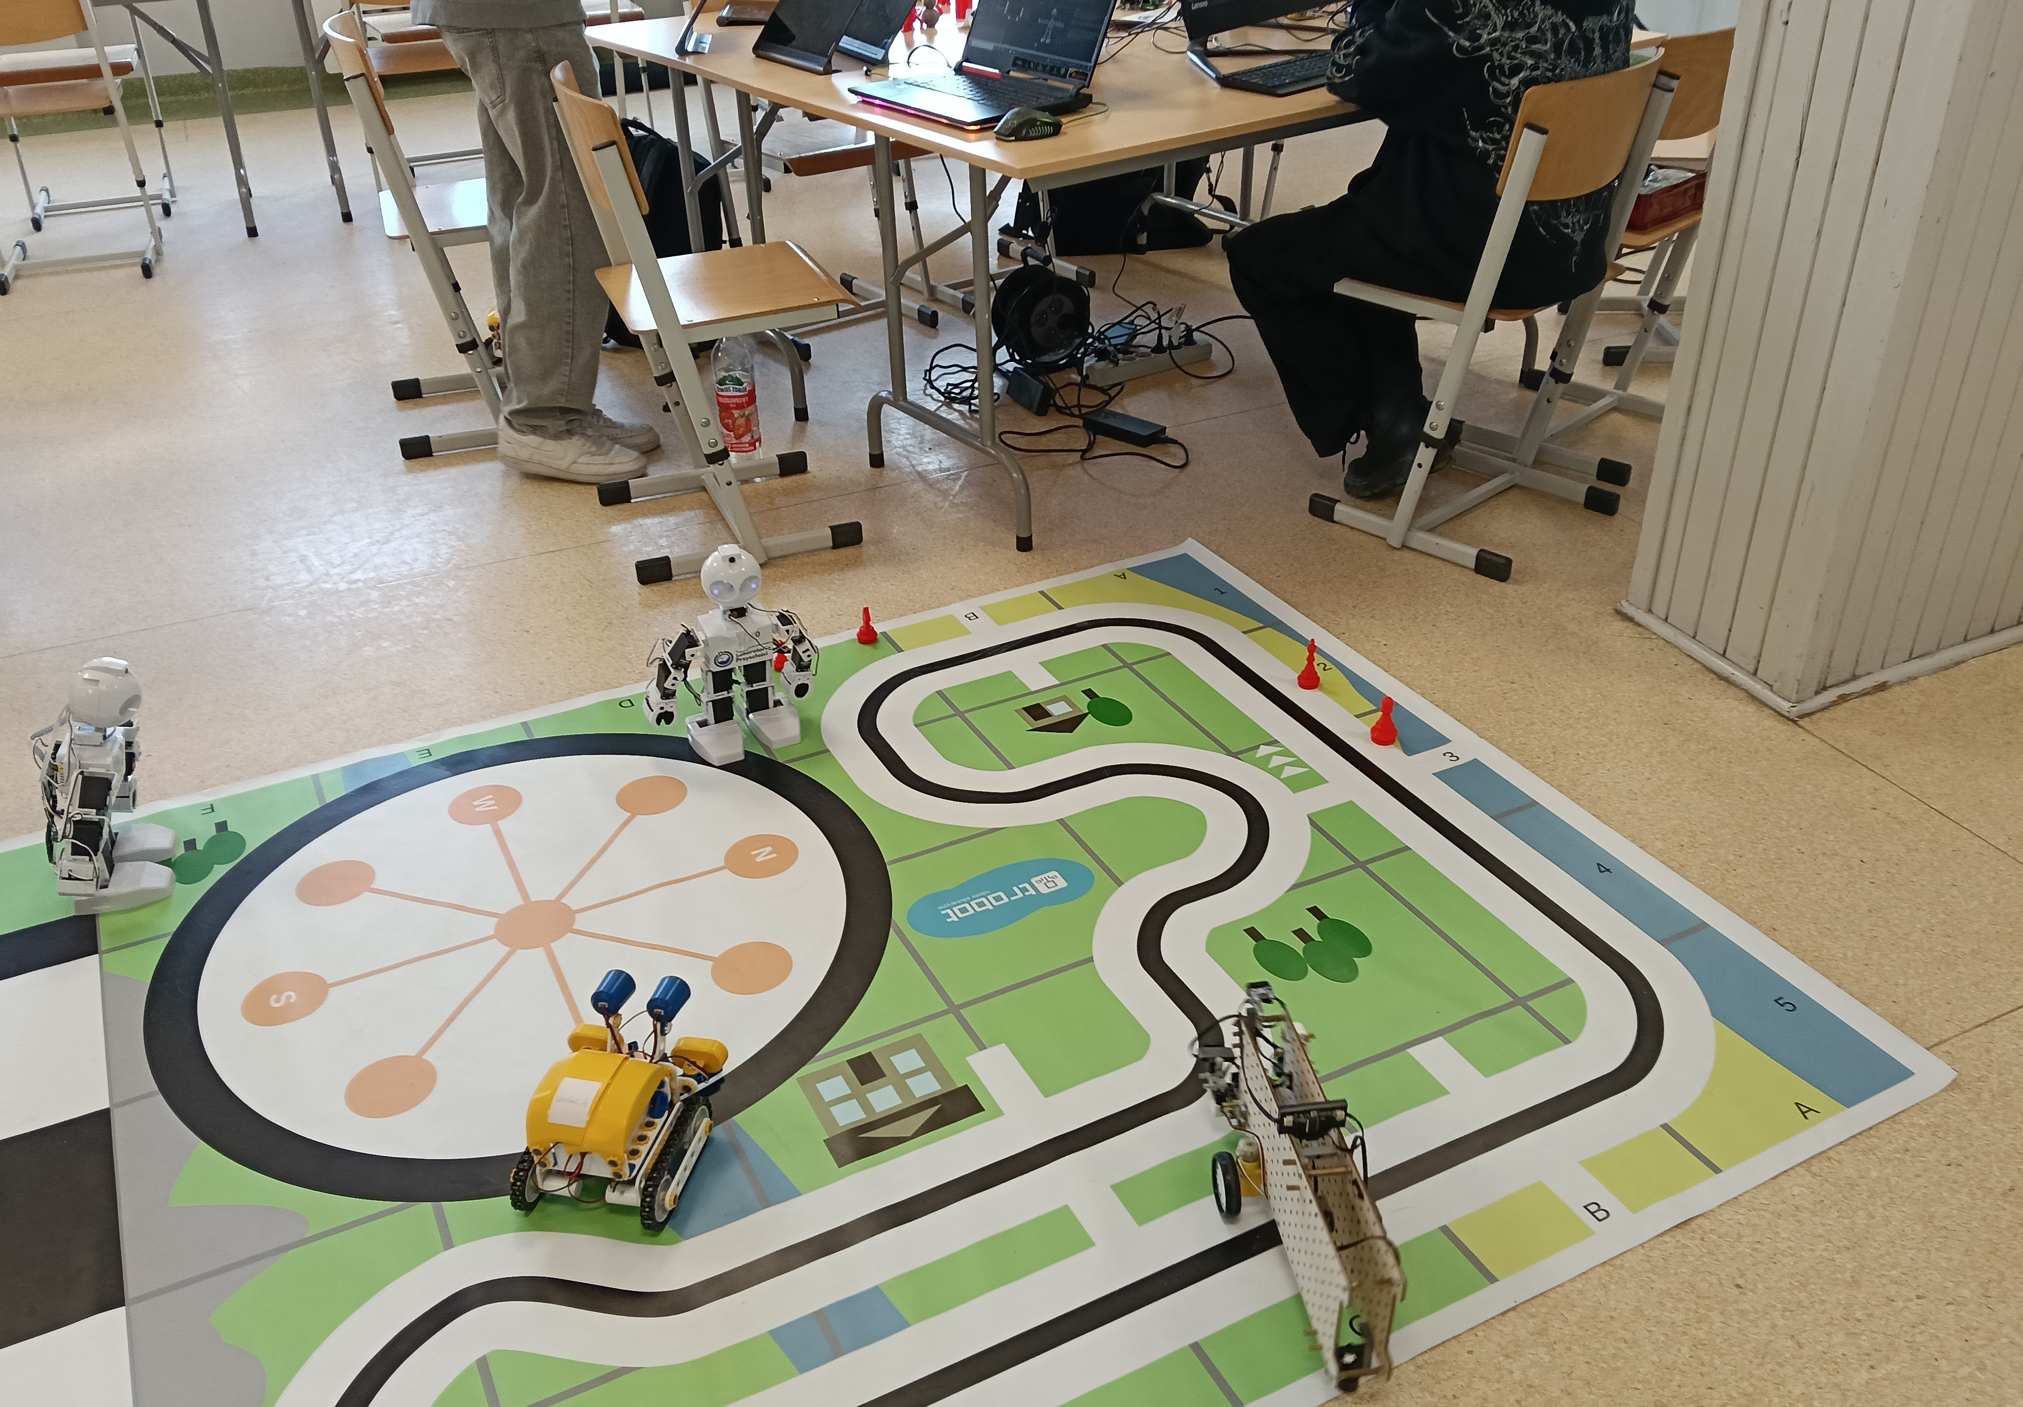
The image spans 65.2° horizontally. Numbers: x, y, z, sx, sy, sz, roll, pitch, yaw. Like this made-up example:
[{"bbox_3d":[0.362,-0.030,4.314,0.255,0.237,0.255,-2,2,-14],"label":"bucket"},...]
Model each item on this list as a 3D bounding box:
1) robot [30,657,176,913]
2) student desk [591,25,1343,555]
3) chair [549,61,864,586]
[{"bbox_3d":[-1.170,0.084,2.037,0.165,0.330,0.210,-9,32,-14],"label":"robot"},{"bbox_3d":[0.230,-1.138,3.643,1.800,0.725,1.660,-22,37,-31],"label":"student desk"},{"bbox_3d":[-0.548,-0.709,2.858,0.460,0.820,0.410,-10,33,-15],"label":"chair"}]

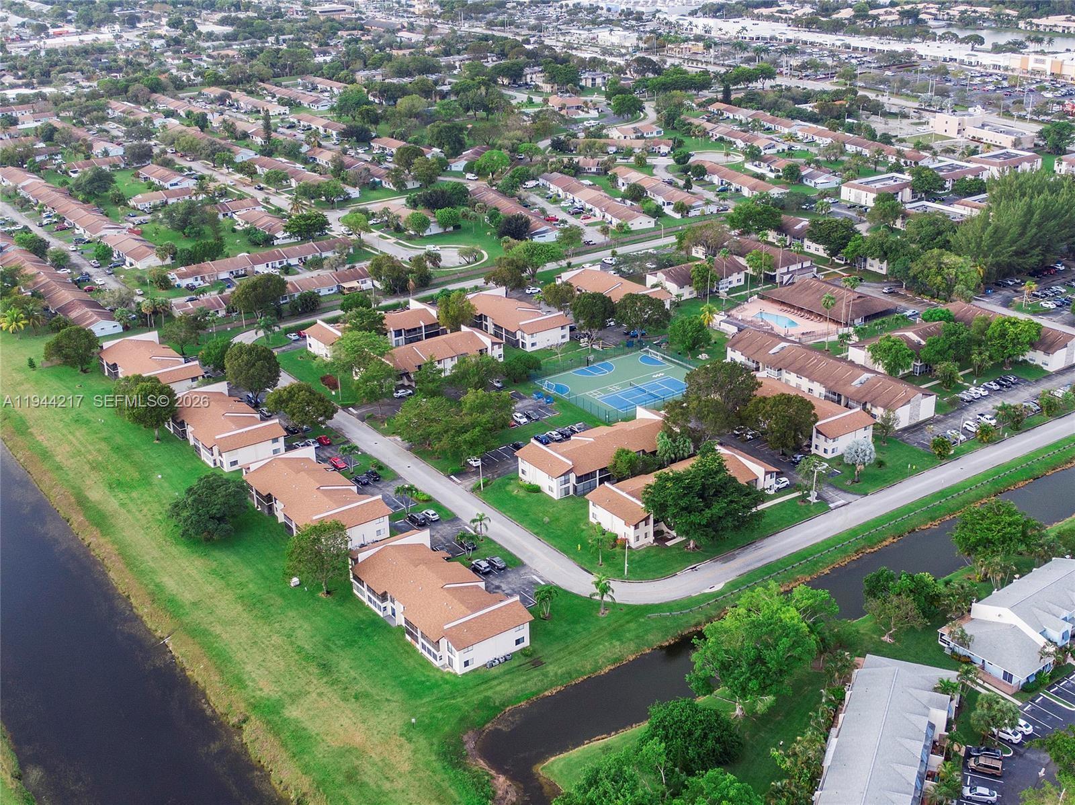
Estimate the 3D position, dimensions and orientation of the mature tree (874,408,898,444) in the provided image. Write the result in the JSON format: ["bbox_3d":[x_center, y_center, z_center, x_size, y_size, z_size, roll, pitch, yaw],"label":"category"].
[{"bbox_3d":[79.048,5.575,287.334,5.300,8.400,5.200,-2,23,0],"label":"mature tree"}]

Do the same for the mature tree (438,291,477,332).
[{"bbox_3d":[-22.783,-25.285,364.627,10.800,12.600,10.800,-3,24,-3],"label":"mature tree"}]

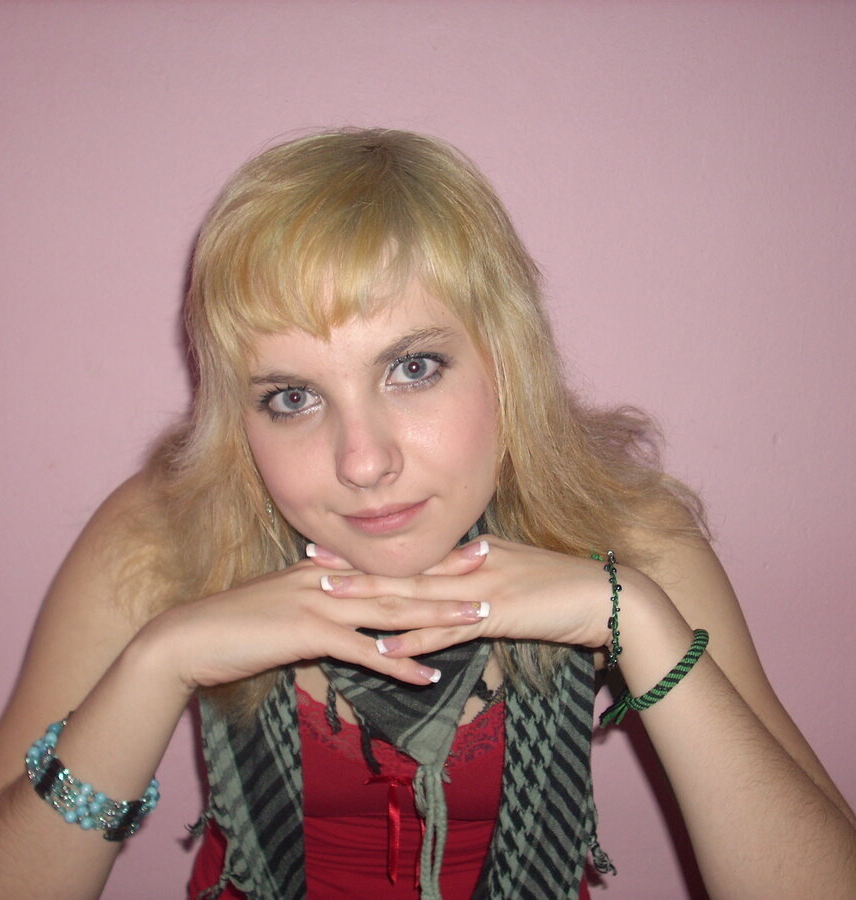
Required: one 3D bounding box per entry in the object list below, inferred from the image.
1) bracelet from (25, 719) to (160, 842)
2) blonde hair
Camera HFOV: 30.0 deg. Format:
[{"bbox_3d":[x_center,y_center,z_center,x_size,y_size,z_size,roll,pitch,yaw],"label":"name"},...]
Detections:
[{"bbox_3d":[-0.172,0.166,0.820,0.069,0.025,0.063,29,22,-5],"label":"bracelet"},{"bbox_3d":[0.000,-0.017,0.860,0.305,0.325,0.240,-6,8,4],"label":"blonde hair"}]

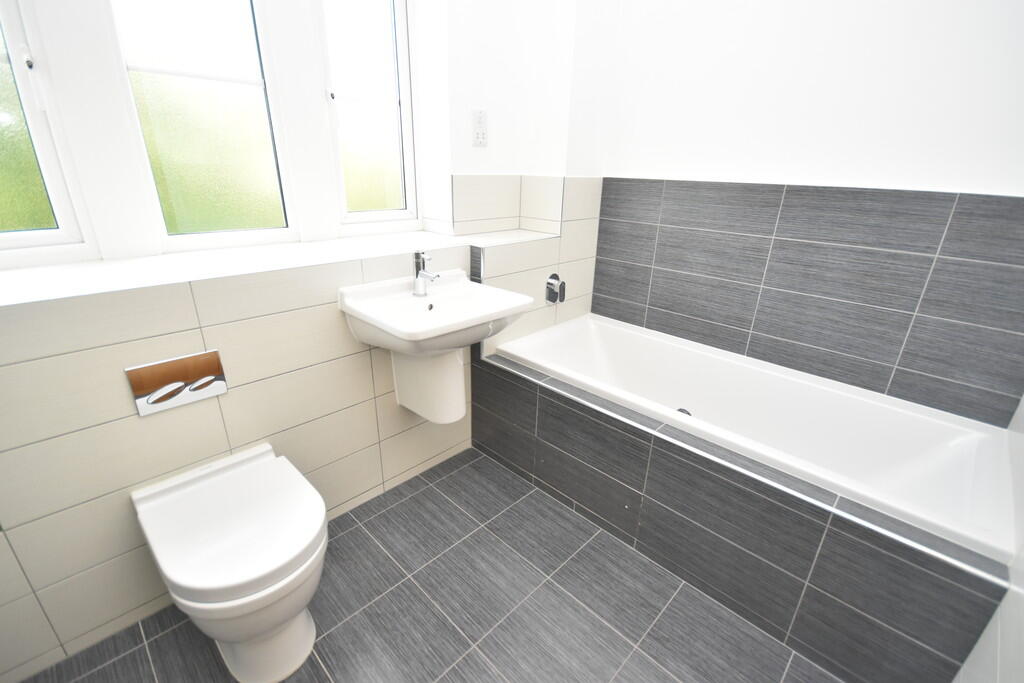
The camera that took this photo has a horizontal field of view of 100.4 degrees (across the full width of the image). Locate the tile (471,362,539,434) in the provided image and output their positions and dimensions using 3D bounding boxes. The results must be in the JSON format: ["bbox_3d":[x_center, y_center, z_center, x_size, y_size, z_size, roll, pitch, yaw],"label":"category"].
[{"bbox_3d":[-0.040,0.250,1.879,0.400,0.199,0.010,20,28,40],"label":"tile"}]

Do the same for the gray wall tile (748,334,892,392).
[{"bbox_3d":[1.225,0.079,1.727,0.504,0.116,0.010,20,28,40],"label":"gray wall tile"}]

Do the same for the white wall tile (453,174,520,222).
[{"bbox_3d":[-0.111,-0.686,2.035,0.010,0.200,0.438,20,28,40],"label":"white wall tile"}]

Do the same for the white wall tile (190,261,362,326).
[{"bbox_3d":[-0.685,-0.158,1.310,0.010,0.124,0.495,20,28,40],"label":"white wall tile"}]

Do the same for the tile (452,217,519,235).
[{"bbox_3d":[-0.122,-0.632,2.329,0.010,0.070,0.495,21,28,41],"label":"tile"}]

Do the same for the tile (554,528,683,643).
[{"bbox_3d":[0.363,0.835,1.485,0.336,0.010,0.330,21,28,41],"label":"tile"}]

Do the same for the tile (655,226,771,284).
[{"bbox_3d":[0.903,-0.402,1.964,0.505,0.208,0.010,21,28,40],"label":"tile"}]

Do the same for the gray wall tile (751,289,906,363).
[{"bbox_3d":[1.251,-0.070,1.707,0.500,0.203,0.010,21,28,41],"label":"gray wall tile"}]

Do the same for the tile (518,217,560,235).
[{"bbox_3d":[0.149,-0.594,2.205,0.283,0.067,0.010,21,28,40],"label":"tile"}]

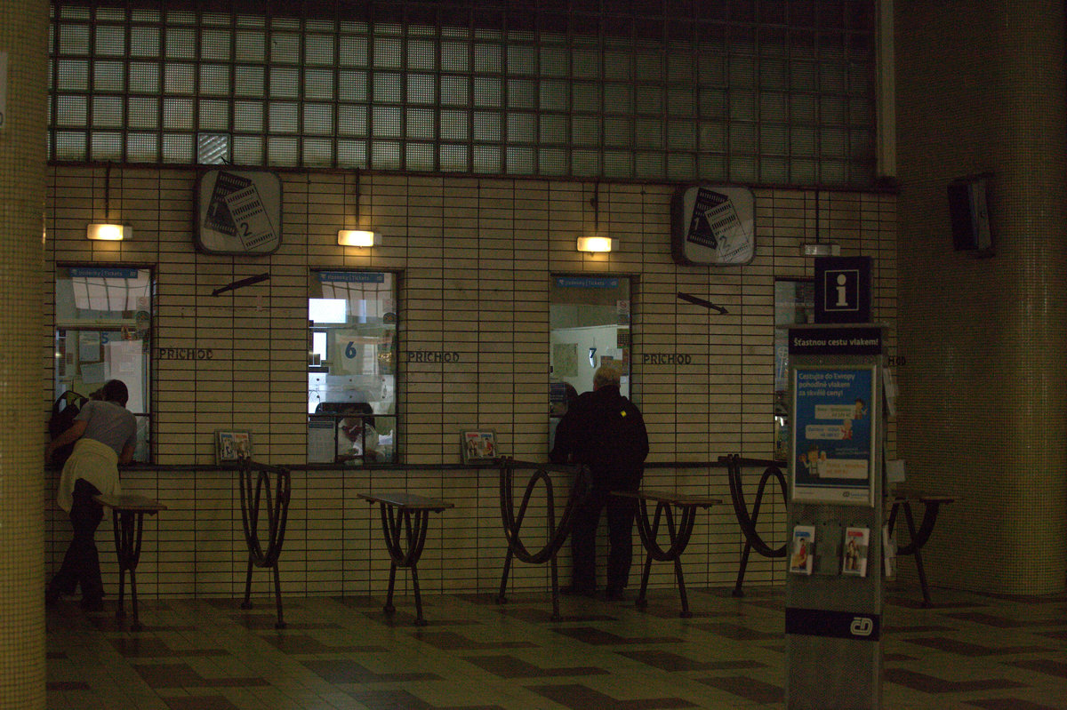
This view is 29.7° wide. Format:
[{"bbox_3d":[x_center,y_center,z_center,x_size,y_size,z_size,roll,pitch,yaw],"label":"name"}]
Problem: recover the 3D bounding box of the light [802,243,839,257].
[{"bbox_3d":[2.197,-0.805,15.385,0.319,0.110,0.120,1,-1,-16],"label":"light"}]

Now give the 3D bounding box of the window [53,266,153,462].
[{"bbox_3d":[-2.998,0.065,14.077,0.695,1.402,0.130,1,-1,-16],"label":"window"}]

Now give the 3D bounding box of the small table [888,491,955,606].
[{"bbox_3d":[2.497,1.353,14.133,0.310,0.750,1.380,1,-1,-16],"label":"small table"}]

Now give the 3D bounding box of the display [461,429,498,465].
[{"bbox_3d":[-0.389,0.673,14.675,0.247,0.252,0.140,1,-2,-17],"label":"display"}]

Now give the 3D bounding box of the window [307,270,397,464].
[{"bbox_3d":[-1.308,0.086,14.561,0.672,1.411,0.130,1,-1,-16],"label":"window"}]

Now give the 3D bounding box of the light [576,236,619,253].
[{"bbox_3d":[0.479,-0.815,14.899,0.318,0.119,0.120,1,-1,-16],"label":"light"}]

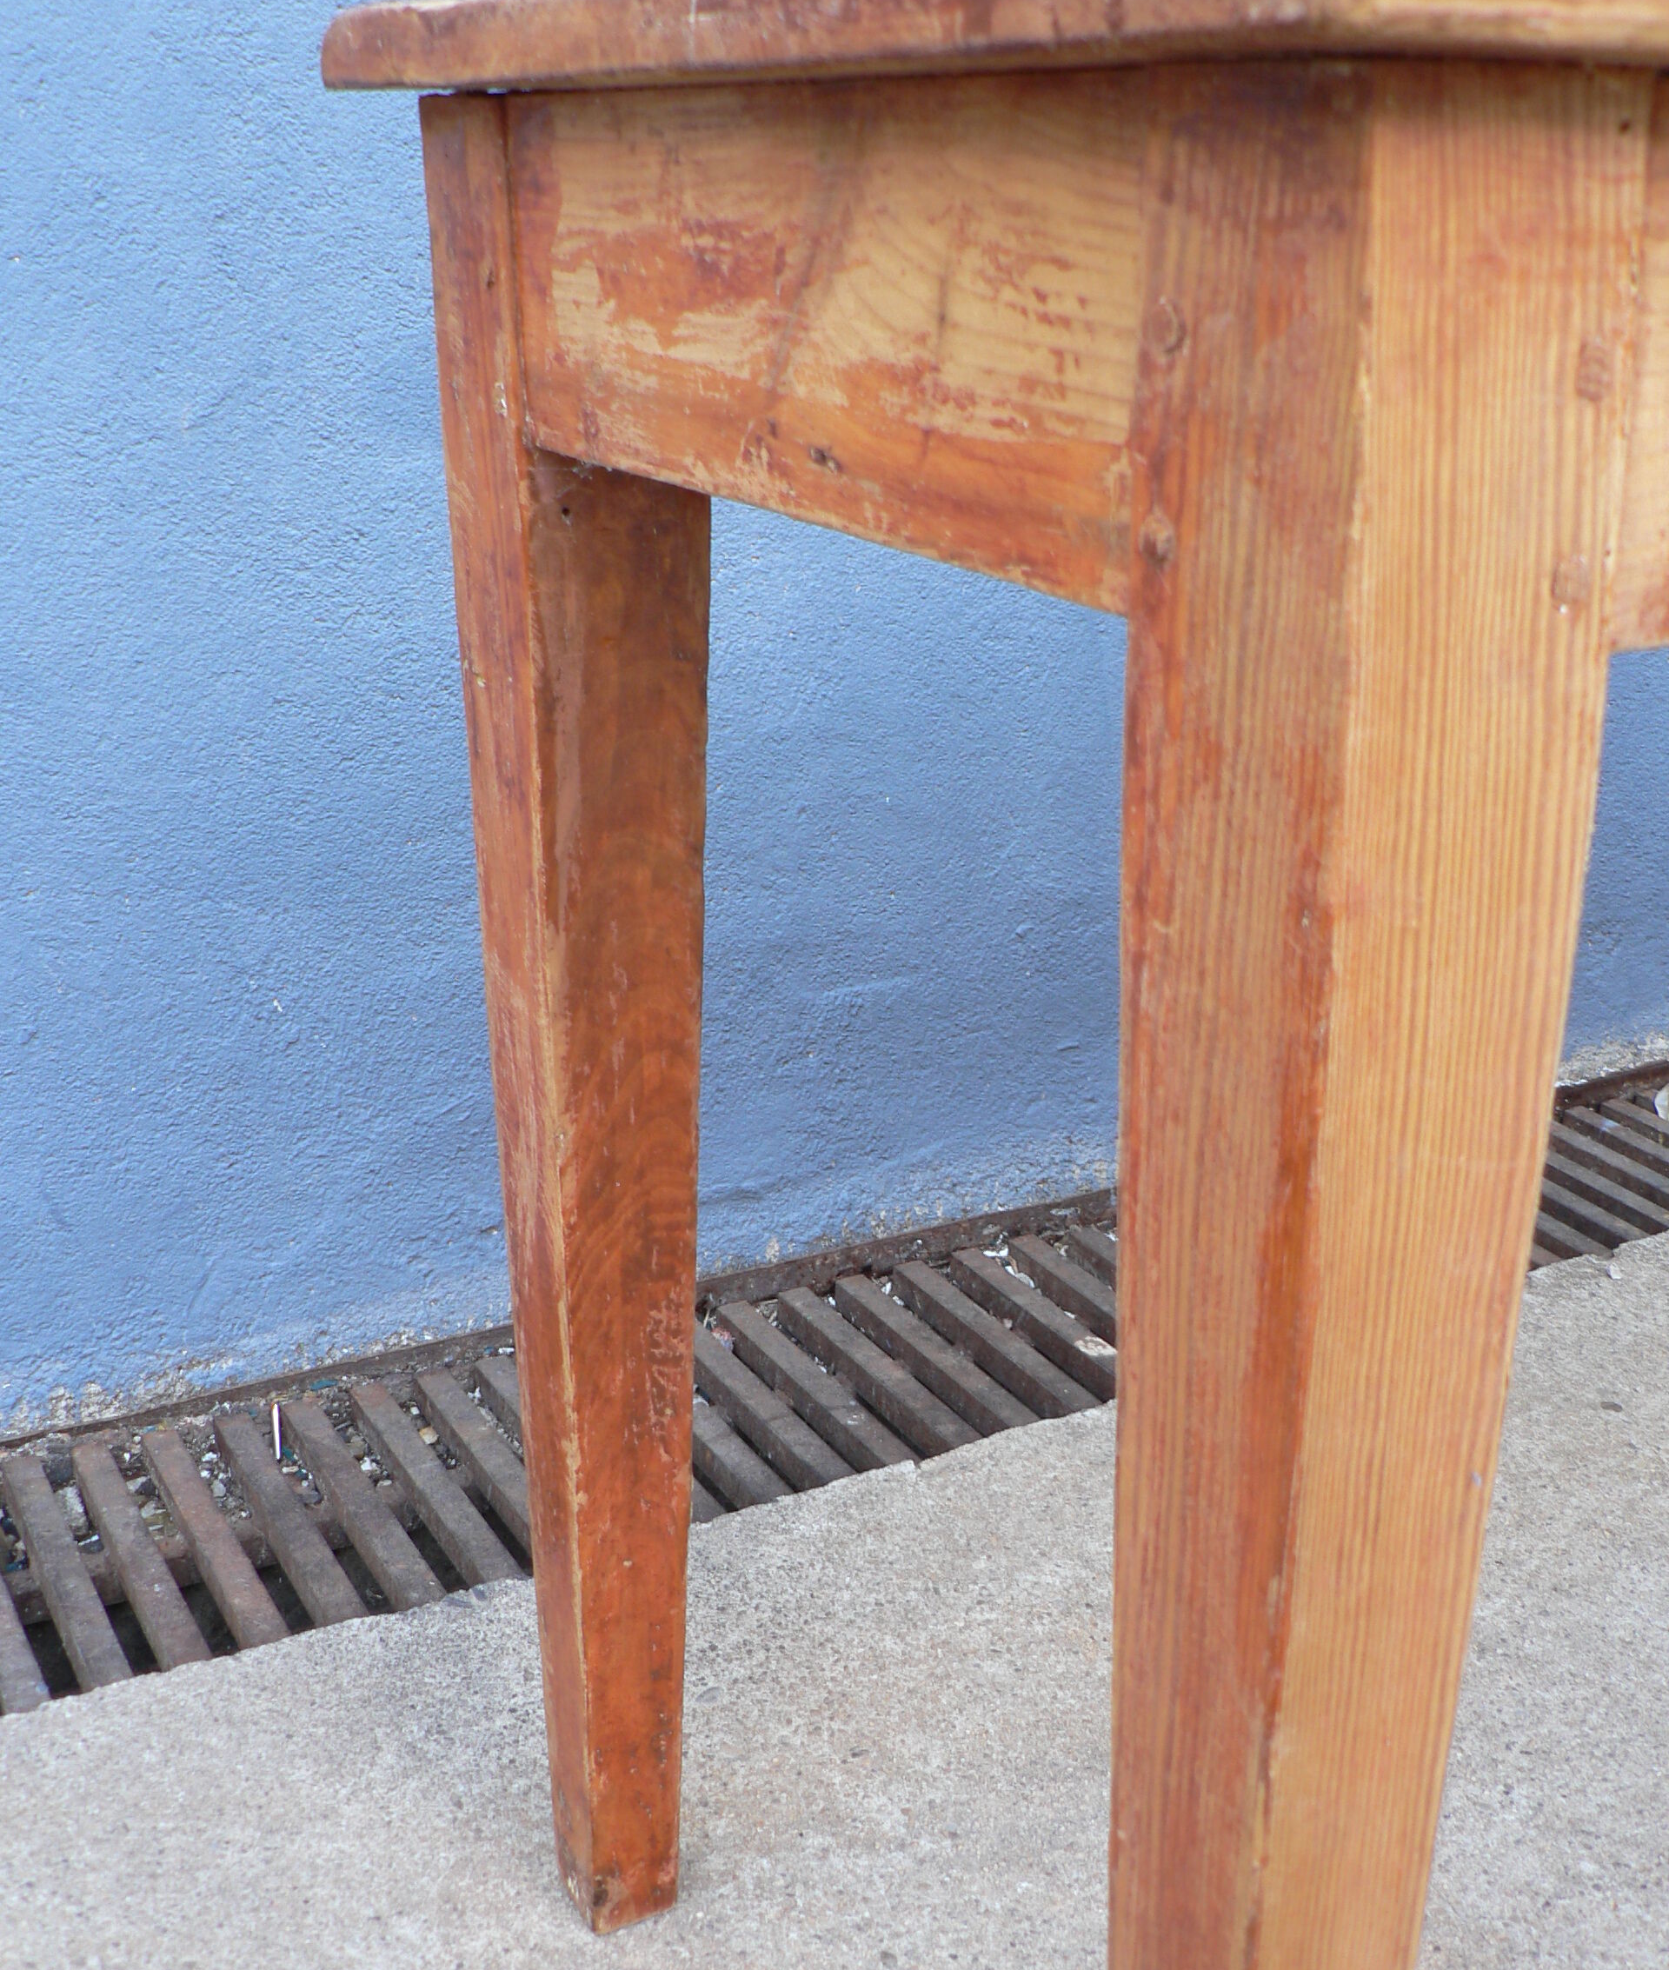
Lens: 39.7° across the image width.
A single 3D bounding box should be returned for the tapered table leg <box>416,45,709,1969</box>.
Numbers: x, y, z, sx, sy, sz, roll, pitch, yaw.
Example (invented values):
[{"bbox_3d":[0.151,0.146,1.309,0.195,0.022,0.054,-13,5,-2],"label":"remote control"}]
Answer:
[{"bbox_3d":[-0.082,0.054,0.875,0.067,0.730,0.070,-12,24,-27],"label":"tapered table leg"}]

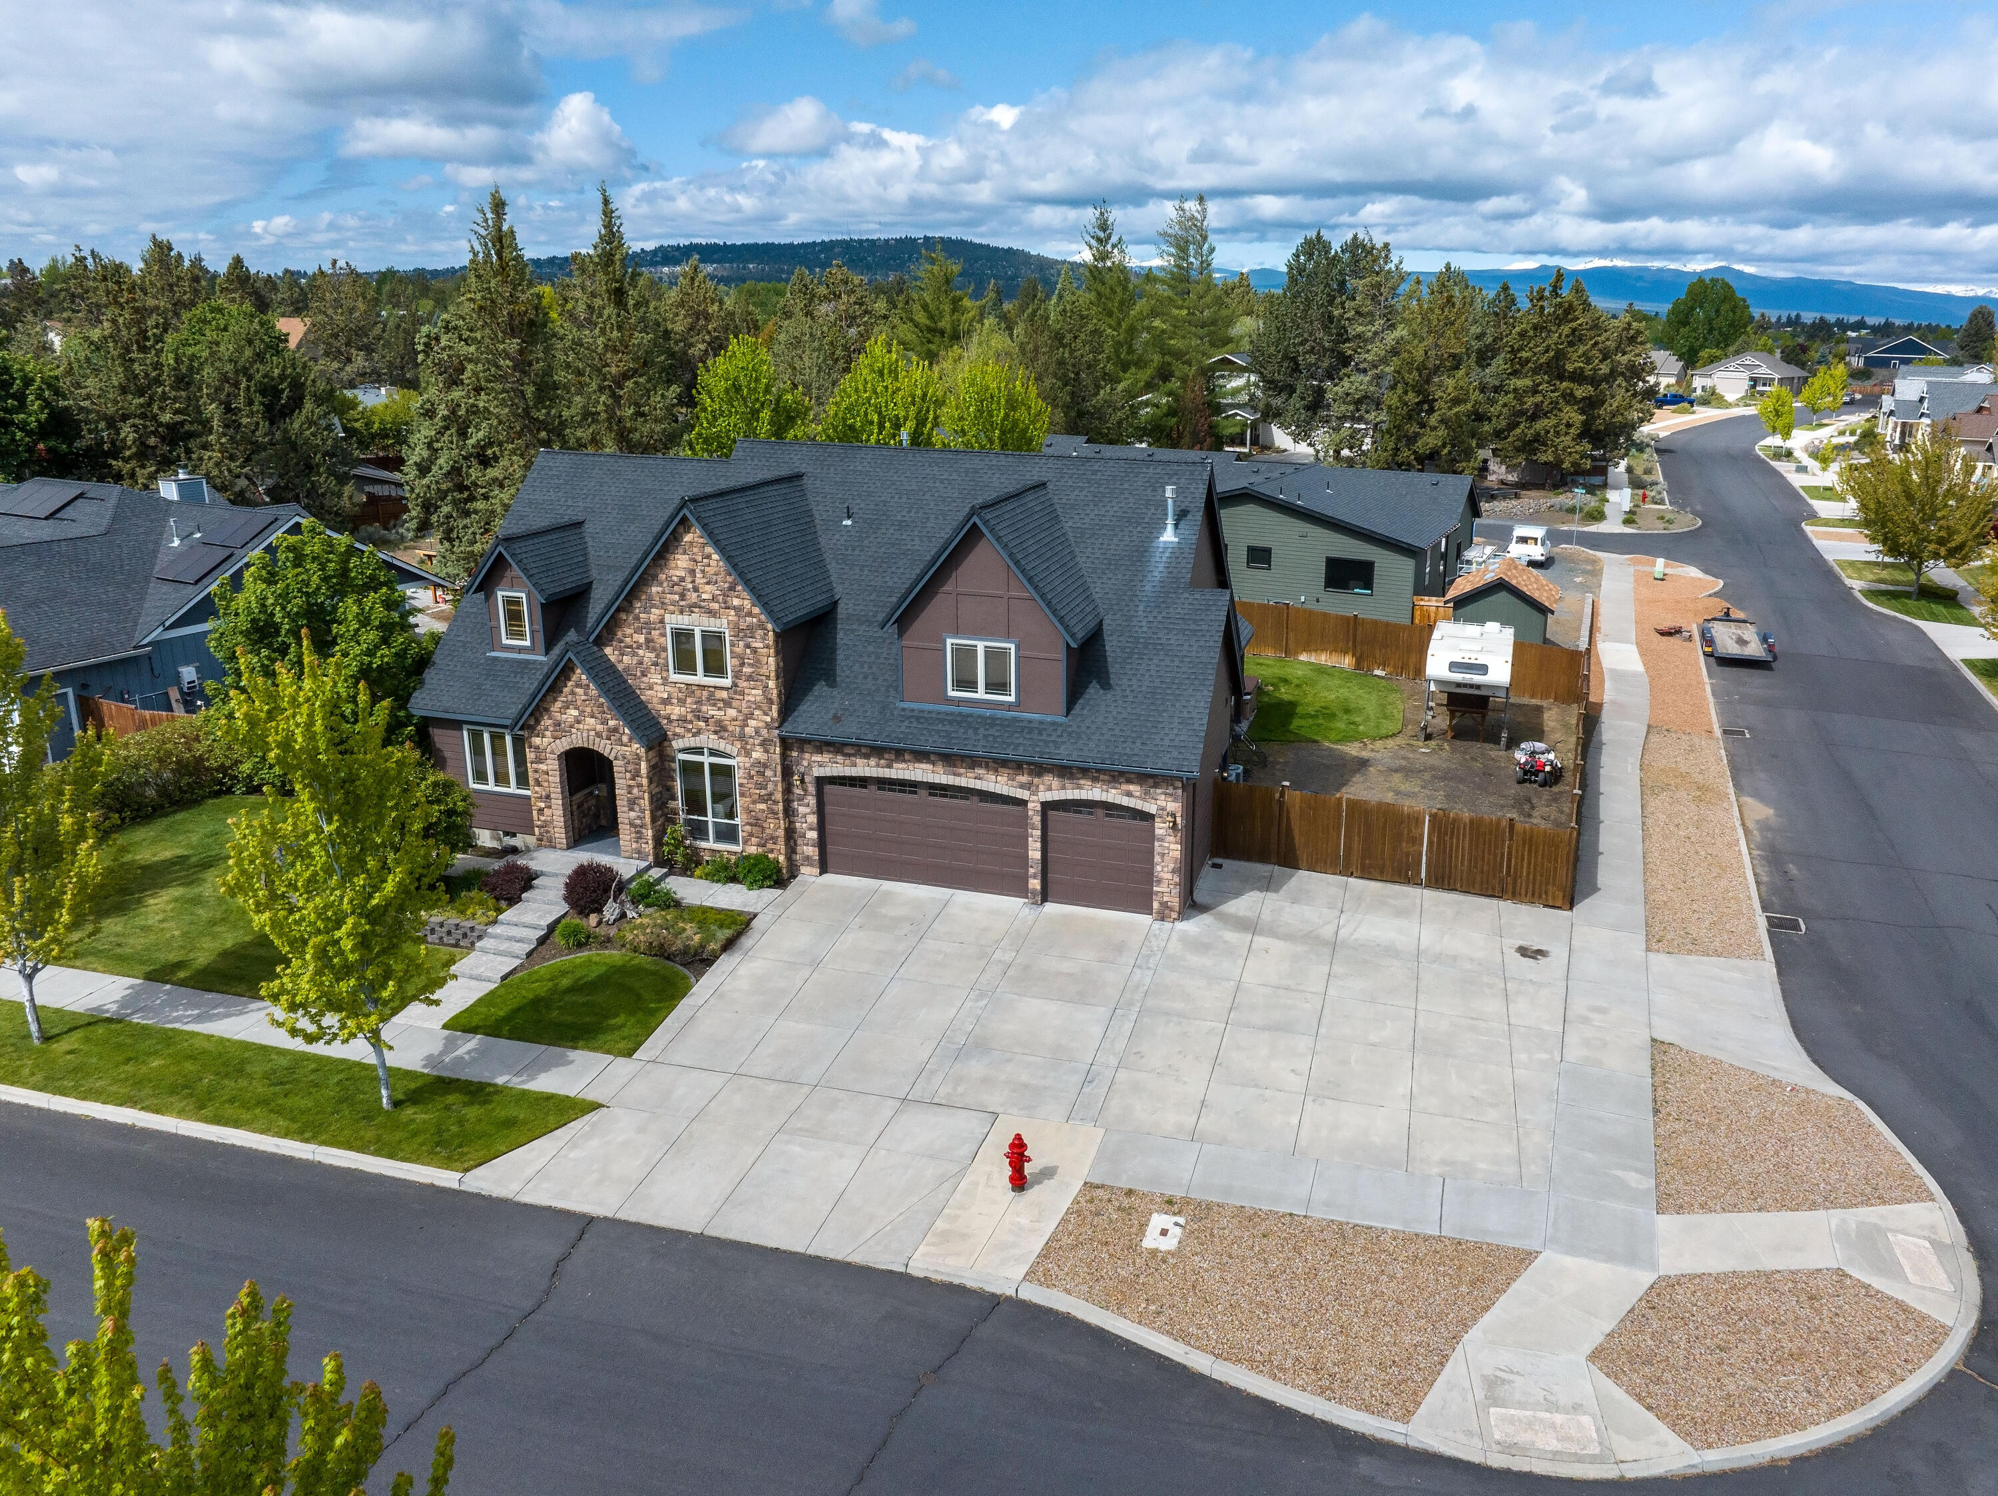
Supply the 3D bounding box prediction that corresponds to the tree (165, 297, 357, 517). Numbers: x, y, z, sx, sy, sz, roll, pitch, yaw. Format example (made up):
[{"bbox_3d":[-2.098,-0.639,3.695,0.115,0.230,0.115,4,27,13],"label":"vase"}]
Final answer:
[{"bbox_3d":[-42.852,-19.221,80.096,9.600,12.850,9.600,-9,19,-26],"label":"tree"}]

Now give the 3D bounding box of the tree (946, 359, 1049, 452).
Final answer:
[{"bbox_3d":[-0.082,-8.381,48.500,4.200,10.144,4.200,6,18,17],"label":"tree"}]

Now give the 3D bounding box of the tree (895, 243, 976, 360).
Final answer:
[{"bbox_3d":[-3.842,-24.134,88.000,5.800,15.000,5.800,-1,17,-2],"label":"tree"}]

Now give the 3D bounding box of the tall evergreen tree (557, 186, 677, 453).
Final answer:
[{"bbox_3d":[-17.716,-16.703,64.000,6.600,17.238,6.600,6,18,17],"label":"tall evergreen tree"}]

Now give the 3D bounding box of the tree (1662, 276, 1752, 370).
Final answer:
[{"bbox_3d":[122.565,-72.548,239.433,14.000,17.310,14.000,8,19,25],"label":"tree"}]

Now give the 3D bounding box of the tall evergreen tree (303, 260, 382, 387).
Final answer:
[{"bbox_3d":[-61.541,-38.579,132.000,7.000,15.000,7.000,-7,19,-23],"label":"tall evergreen tree"}]

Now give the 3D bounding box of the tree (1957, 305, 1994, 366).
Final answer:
[{"bbox_3d":[183.332,-76.984,262.000,6.800,13.500,6.800,12,21,32],"label":"tree"}]

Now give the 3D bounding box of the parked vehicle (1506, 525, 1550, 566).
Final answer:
[{"bbox_3d":[27.800,-10.450,72.700,1.850,1.750,4.500,7,19,22],"label":"parked vehicle"}]

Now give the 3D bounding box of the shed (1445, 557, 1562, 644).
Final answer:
[{"bbox_3d":[18.415,-4.808,50.609,3.600,3.532,4.800,8,19,22],"label":"shed"}]

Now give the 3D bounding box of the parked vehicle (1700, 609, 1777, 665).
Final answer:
[{"bbox_3d":[28.350,-4.250,53.200,2.450,1.000,6.800,7,19,21],"label":"parked vehicle"}]

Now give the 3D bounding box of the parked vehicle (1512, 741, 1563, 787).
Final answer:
[{"bbox_3d":[14.967,0.333,38.524,1.220,1.000,1.700,6,18,17],"label":"parked vehicle"}]

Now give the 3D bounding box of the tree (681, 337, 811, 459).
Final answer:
[{"bbox_3d":[-9.528,-9.878,52.000,5.000,10.803,5.000,6,18,17],"label":"tree"}]

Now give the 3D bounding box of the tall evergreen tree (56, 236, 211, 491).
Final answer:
[{"bbox_3d":[-51.514,-21.670,82.543,7.800,16.570,7.800,-10,20,-30],"label":"tall evergreen tree"}]

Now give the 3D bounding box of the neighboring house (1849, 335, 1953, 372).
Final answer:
[{"bbox_3d":[181.018,-79.016,278.000,12.500,6.300,16.000,-16,24,-43],"label":"neighboring house"}]

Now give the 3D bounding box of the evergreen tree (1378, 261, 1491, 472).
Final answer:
[{"bbox_3d":[31.219,-27.424,101.000,8.000,14.800,8.000,5,18,16],"label":"evergreen tree"}]

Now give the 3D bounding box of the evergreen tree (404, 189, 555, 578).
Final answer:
[{"bbox_3d":[-23.619,-16.307,63.000,7.200,16.988,7.200,6,18,17],"label":"evergreen tree"}]

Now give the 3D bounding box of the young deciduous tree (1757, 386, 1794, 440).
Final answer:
[{"bbox_3d":[68.075,-28.998,122.000,3.300,5.800,3.300,9,20,27],"label":"young deciduous tree"}]

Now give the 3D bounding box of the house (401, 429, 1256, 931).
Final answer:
[{"bbox_3d":[-3.212,-3.037,35.270,18.850,9.200,13.600,6,18,17],"label":"house"}]

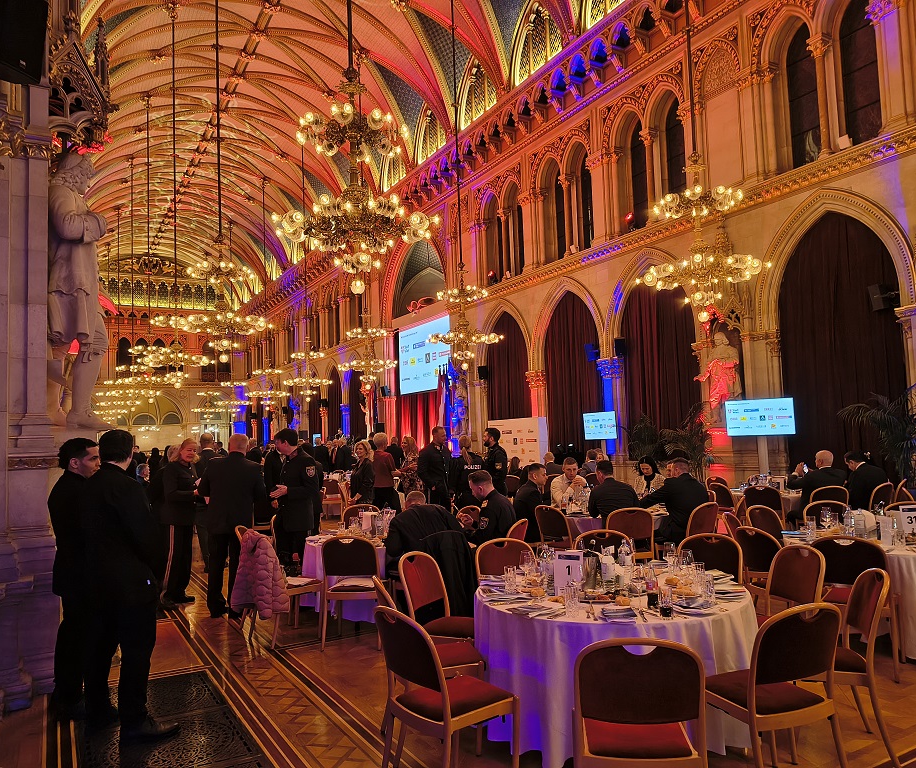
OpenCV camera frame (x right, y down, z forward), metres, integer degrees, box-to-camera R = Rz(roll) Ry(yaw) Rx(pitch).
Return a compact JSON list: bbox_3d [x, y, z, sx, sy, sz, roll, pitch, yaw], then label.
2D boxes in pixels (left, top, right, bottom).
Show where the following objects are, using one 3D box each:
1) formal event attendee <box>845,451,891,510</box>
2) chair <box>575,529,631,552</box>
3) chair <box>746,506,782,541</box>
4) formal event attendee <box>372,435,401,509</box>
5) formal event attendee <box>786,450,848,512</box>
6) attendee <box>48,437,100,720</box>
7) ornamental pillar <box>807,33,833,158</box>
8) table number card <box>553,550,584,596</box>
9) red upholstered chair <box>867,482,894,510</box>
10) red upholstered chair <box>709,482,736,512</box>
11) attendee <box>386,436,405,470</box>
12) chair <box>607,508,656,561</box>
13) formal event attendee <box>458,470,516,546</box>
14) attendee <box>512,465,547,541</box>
[{"bbox_3d":[4.755,1.435,8.497,0.540,1.270,0.800,2,-6,-41],"label":"formal event attendee"},{"bbox_3d":[1.108,1.507,5.018,0.490,0.880,0.570,-1,-4,-8],"label":"chair"},{"bbox_3d":[3.000,1.564,6.356,0.460,0.885,0.560,1,-5,-34],"label":"chair"},{"bbox_3d":[-0.972,1.515,9.716,0.500,1.700,0.420,-5,-6,40],"label":"formal event attendee"},{"bbox_3d":[4.429,1.472,8.684,0.580,1.290,0.800,2,-5,-38],"label":"formal event attendee"},{"bbox_3d":[-2.428,1.226,4.628,0.500,1.750,0.360,-6,-6,42],"label":"attendee"},{"bbox_3d":[8.408,-6.567,16.273,0.380,2.800,0.380,0,-5,-30],"label":"ornamental pillar"},{"bbox_3d":[0.604,1.034,3.879,0.158,0.241,0.060,-3,-4,17],"label":"table number card"},{"bbox_3d":[5.255,1.732,9.105,0.460,0.900,0.530,0,-5,-24],"label":"red upholstered chair"},{"bbox_3d":[3.668,1.758,9.436,0.570,0.880,0.490,-1,-4,-14],"label":"red upholstered chair"},{"bbox_3d":[-1.312,1.937,14.960,0.500,1.680,0.340,-2,-4,3],"label":"attendee"},{"bbox_3d":[1.755,1.712,7.306,0.460,0.900,0.530,-2,-4,2],"label":"chair"},{"bbox_3d":[0.099,1.398,6.017,0.820,1.310,0.540,-2,-4,-2],"label":"formal event attendee"},{"bbox_3d":[0.908,1.482,7.456,0.800,1.300,0.520,0,-5,-22],"label":"attendee"}]

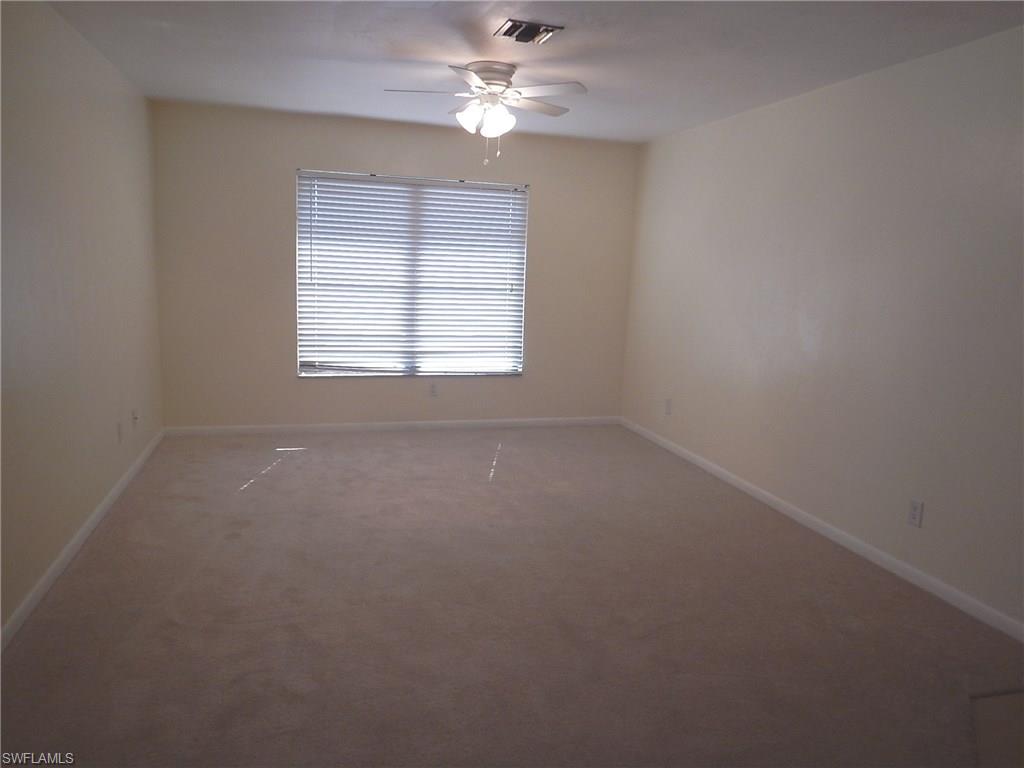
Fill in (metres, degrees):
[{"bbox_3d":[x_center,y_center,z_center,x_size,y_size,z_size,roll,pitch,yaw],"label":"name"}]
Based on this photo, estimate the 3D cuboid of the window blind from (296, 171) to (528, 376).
[{"bbox_3d":[-0.762,-0.842,5.717,1.835,1.575,0.060,-1,11,-16],"label":"window blind"}]

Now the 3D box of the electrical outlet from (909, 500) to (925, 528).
[{"bbox_3d":[1.906,0.612,3.348,0.010,0.120,0.073,-1,11,-16],"label":"electrical outlet"}]

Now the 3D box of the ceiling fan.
[{"bbox_3d":[-0.126,-1.518,3.812,1.110,0.350,1.110,-1,11,-16],"label":"ceiling fan"}]

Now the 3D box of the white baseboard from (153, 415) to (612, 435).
[{"bbox_3d":[-0.815,0.340,5.918,3.805,0.076,0.016,-1,11,-16],"label":"white baseboard"}]

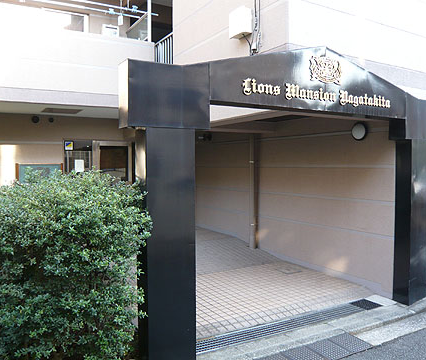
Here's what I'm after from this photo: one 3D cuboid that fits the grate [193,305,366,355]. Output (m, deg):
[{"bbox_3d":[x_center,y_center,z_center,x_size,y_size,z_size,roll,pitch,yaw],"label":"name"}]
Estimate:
[{"bbox_3d":[0.784,1.660,4.371,2.379,0.040,0.255,-2,3,-28],"label":"grate"}]

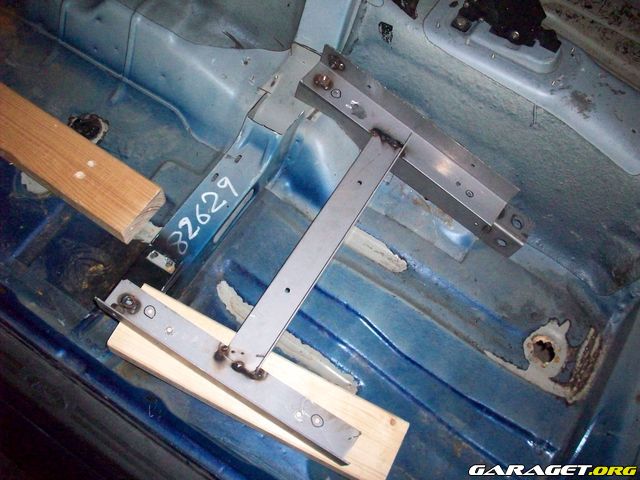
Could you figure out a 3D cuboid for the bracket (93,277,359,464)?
[{"bbox_3d":[-0.121,0.173,0.938,0.403,0.051,0.053,32,66,3],"label":"bracket"}]

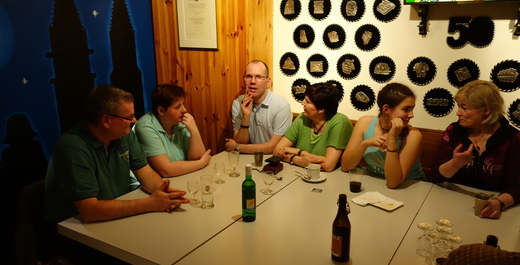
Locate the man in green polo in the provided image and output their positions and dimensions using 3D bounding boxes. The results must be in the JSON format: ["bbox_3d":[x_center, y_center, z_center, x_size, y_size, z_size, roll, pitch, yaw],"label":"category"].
[{"bbox_3d":[-0.803,0.419,2.258,0.580,1.310,0.780,-14,20,-41],"label":"man in green polo"}]

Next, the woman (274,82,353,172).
[{"bbox_3d":[0.394,0.284,2.849,0.540,1.240,0.640,11,19,37],"label":"woman"}]

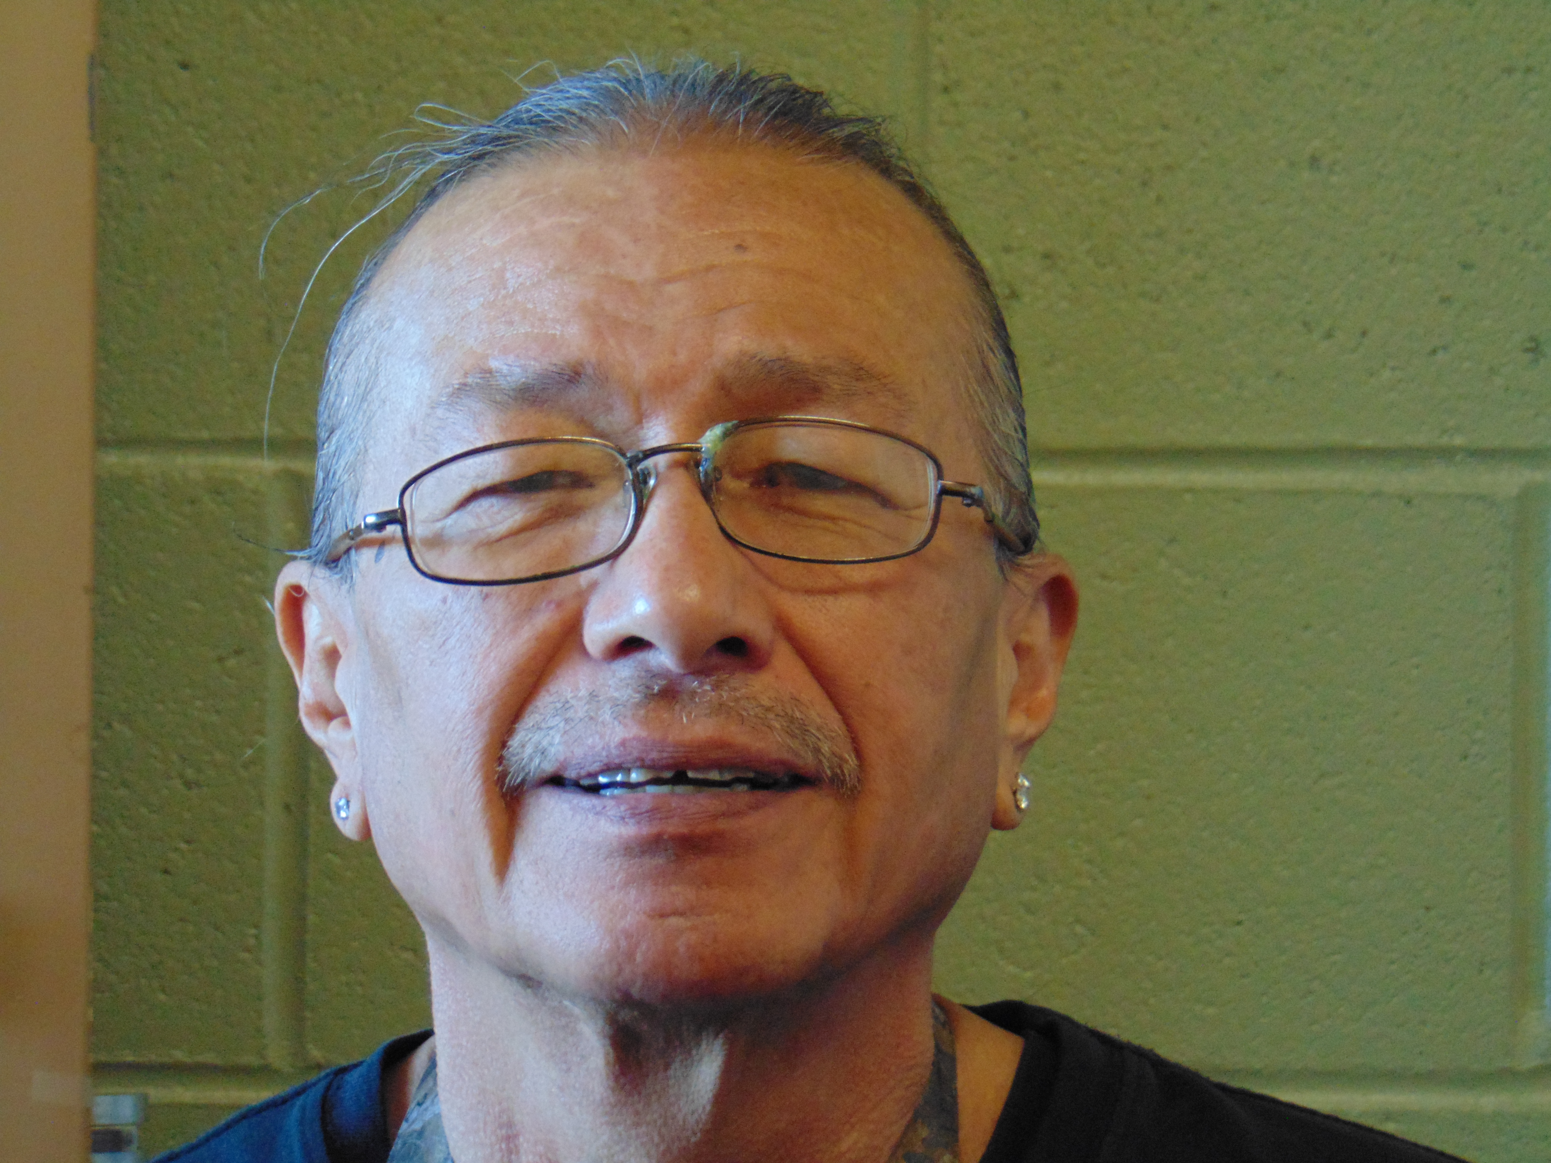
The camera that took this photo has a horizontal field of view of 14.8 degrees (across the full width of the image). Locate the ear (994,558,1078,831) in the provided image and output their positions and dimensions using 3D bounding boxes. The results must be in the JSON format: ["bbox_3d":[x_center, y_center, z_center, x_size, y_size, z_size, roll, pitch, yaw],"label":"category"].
[{"bbox_3d":[0.063,0.027,1.440,0.022,0.066,0.038,-2,-14,21],"label":"ear"}]

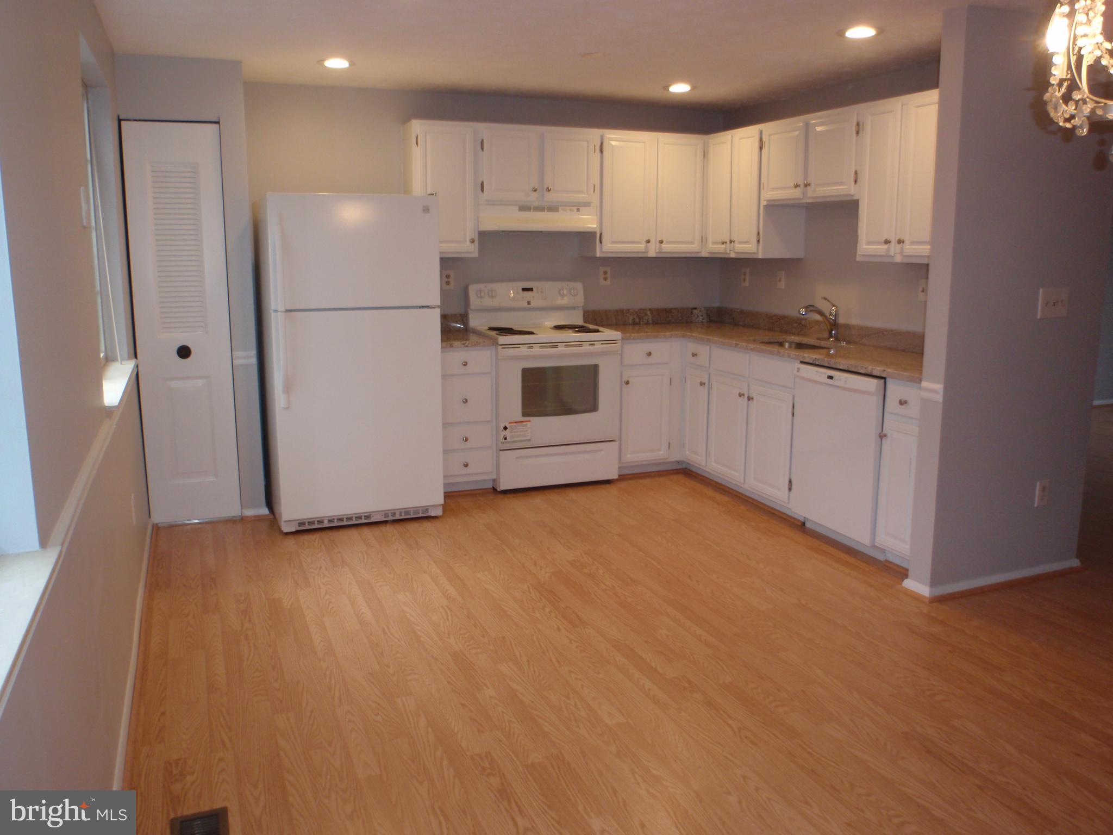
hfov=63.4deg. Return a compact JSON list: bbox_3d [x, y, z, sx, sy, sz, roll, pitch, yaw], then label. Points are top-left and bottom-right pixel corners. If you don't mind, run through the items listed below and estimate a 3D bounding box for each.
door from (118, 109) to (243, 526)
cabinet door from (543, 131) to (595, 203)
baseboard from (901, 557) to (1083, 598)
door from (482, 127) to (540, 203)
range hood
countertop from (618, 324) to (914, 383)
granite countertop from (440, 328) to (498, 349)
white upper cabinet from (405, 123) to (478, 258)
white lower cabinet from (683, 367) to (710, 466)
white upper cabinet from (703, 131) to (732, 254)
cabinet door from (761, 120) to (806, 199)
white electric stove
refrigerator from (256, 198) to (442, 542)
[{"bbox_3d":[-1.868,-0.440,4.536,0.440,1.995,0.035,-3,11,-16],"label":"door"},{"bbox_3d":[0.073,-1.504,5.453,0.320,0.397,0.020,-4,12,-21],"label":"cabinet door"},{"bbox_3d":[1.911,0.678,3.932,0.883,0.056,0.150,-4,12,-21],"label":"baseboard"},{"bbox_3d":[-0.268,-1.480,5.320,0.338,0.396,0.020,-4,12,-21],"label":"door"},{"bbox_3d":[-0.160,-1.216,5.534,0.761,0.147,0.314,-4,12,-21],"label":"range hood"},{"bbox_3d":[1.134,-0.386,4.949,1.095,0.038,2.733,-4,12,-21],"label":"countertop"},{"bbox_3d":[-0.630,-0.466,5.308,0.385,0.038,0.629,-4,12,-21],"label":"granite countertop"},{"bbox_3d":[-0.685,-1.326,5.289,0.374,0.758,0.329,-4,12,-21],"label":"white upper cabinet"},{"bbox_3d":[0.854,-0.004,5.437,0.022,0.562,0.256,-4,12,-21],"label":"white lower cabinet"},{"bbox_3d":[1.029,-1.397,5.662,0.020,0.708,0.285,-4,12,-21],"label":"white upper cabinet"},{"bbox_3d":[1.266,-1.412,4.988,0.021,0.400,0.363,-4,12,-22],"label":"cabinet door"},{"bbox_3d":[-0.076,-0.206,5.540,0.762,1.196,0.664,-4,12,-21],"label":"white electric stove"},{"bbox_3d":[-1.105,-0.314,4.822,0.819,1.673,0.800,-4,12,-21],"label":"refrigerator"}]

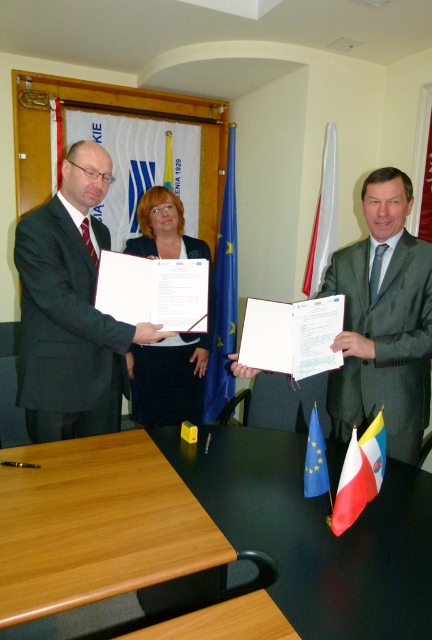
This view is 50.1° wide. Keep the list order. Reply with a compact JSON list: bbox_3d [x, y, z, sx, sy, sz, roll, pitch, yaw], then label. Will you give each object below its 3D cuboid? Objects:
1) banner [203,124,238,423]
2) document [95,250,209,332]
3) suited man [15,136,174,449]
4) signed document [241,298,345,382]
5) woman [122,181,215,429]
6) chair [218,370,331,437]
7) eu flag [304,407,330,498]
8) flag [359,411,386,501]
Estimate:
[{"bbox_3d":[0.040,-0.257,2.850,0.270,1.868,0.220,0,11,-8],"label":"banner"},{"bbox_3d":[-0.223,-0.099,1.600,0.385,0.265,0.050,2,-12,3],"label":"document"},{"bbox_3d":[-0.472,0.234,1.740,0.550,1.780,0.580,-8,14,-42],"label":"suited man"},{"bbox_3d":[0.253,0.055,1.530,0.350,0.260,0.070,0,-18,5],"label":"signed document"},{"bbox_3d":[-0.241,0.166,2.400,0.480,1.681,0.300,0,11,-9],"label":"woman"},{"bbox_3d":[0.322,0.654,2.050,0.600,0.880,0.600,5,11,17],"label":"chair"},{"bbox_3d":[0.257,0.335,1.170,0.070,0.235,0.055,3,11,6],"label":"eu flag"},{"bbox_3d":[0.389,0.337,1.150,0.085,0.235,0.060,0,11,-6],"label":"flag"}]

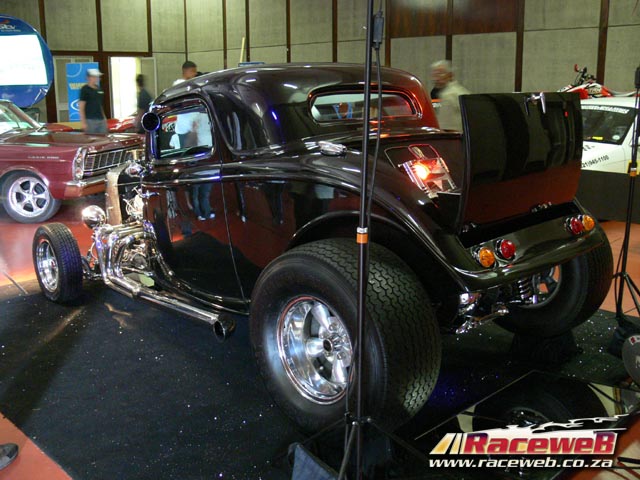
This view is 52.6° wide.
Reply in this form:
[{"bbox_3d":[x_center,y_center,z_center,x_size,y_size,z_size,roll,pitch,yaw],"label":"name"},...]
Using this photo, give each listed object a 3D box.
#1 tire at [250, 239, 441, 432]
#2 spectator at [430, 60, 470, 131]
[{"bbox_3d":[0.082,0.407,2.613,0.347,0.825,0.825,-12,16,-44],"label":"tire"},{"bbox_3d":[1.300,-0.928,6.576,0.360,1.730,0.500,-6,13,-24],"label":"spectator"}]

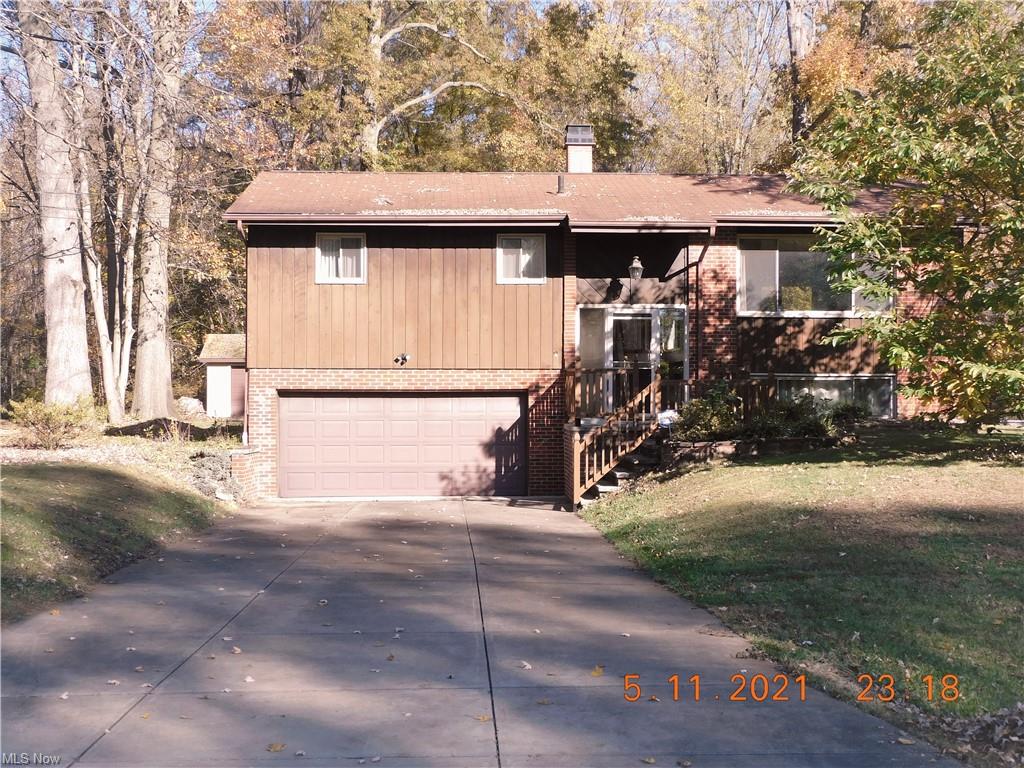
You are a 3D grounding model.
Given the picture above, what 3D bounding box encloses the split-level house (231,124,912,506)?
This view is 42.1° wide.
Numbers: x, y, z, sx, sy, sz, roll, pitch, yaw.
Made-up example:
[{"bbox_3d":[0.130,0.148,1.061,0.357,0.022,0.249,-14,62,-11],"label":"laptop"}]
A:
[{"bbox_3d":[1.539,-1.768,29.268,13.950,7.942,9.500,0,-1,-2],"label":"split-level house"}]

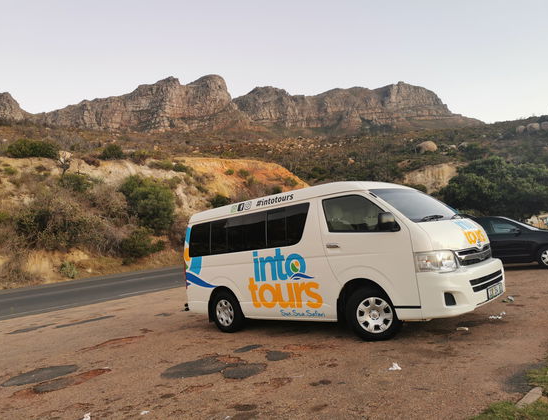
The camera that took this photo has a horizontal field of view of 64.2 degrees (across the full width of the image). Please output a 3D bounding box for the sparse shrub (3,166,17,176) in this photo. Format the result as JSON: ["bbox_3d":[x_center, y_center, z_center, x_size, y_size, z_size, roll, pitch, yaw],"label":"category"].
[{"bbox_3d":[-15.744,-2.262,26.000,0.833,0.655,0.792,0,-3,-31],"label":"sparse shrub"}]

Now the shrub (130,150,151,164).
[{"bbox_3d":[-11.614,-4.567,38.000,1.690,1.180,1.520,-2,-3,0],"label":"shrub"}]

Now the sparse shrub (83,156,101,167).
[{"bbox_3d":[-12.534,-3.365,30.000,1.236,0.755,1.175,-1,-3,-23],"label":"sparse shrub"}]

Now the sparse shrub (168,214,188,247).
[{"bbox_3d":[-5.029,1.079,23.000,1.053,1.685,1.000,-1,-3,-12],"label":"sparse shrub"}]

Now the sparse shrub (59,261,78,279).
[{"bbox_3d":[-9.645,2.792,20.500,0.910,0.820,0.860,-2,-3,0],"label":"sparse shrub"}]

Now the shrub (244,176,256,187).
[{"bbox_3d":[-2.313,-2.806,43.000,1.150,0.950,1.090,-2,-3,0],"label":"shrub"}]

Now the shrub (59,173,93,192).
[{"bbox_3d":[-13.179,-1.826,29.000,2.190,1.290,1.640,-2,-3,0],"label":"shrub"}]

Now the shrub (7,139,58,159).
[{"bbox_3d":[-19.351,-4.928,35.000,4.040,1.550,2.630,-2,-3,0],"label":"shrub"}]

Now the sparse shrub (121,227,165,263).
[{"bbox_3d":[-6.172,1.666,20.500,2.065,1.783,1.962,-1,-3,-17],"label":"sparse shrub"}]

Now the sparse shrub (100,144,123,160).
[{"bbox_3d":[-13.765,-4.871,37.000,2.140,1.310,1.820,-2,-3,0],"label":"sparse shrub"}]

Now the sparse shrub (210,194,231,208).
[{"bbox_3d":[-3.552,-0.531,29.000,1.461,0.996,1.388,-2,-3,-7],"label":"sparse shrub"}]

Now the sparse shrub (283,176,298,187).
[{"bbox_3d":[1.775,-3.067,47.000,1.670,1.040,1.340,-2,-3,0],"label":"sparse shrub"}]

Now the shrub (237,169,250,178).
[{"bbox_3d":[-2.374,-2.841,34.000,1.090,0.778,1.035,-2,-3,-4],"label":"shrub"}]

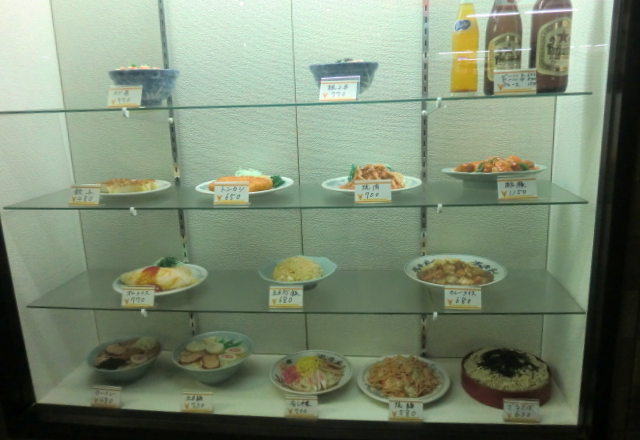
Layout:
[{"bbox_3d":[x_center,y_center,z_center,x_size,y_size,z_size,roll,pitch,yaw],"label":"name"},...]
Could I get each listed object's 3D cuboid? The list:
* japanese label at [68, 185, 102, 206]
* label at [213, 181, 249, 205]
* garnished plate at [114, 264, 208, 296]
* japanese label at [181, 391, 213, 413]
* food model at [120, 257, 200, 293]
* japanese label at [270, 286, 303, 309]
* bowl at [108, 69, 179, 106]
[{"bbox_3d":[-0.509,-0.053,1.041,0.069,0.047,0.006,-1,-8,7],"label":"japanese label"},{"bbox_3d":[-0.182,-0.055,0.996,0.075,0.048,0.006,-1,-8,7],"label":"label"},{"bbox_3d":[-0.370,0.139,1.138,0.222,0.062,0.215,-2,13,0],"label":"garnished plate"},{"bbox_3d":[-0.273,0.409,1.079,0.071,0.045,0.010,-1,-8,6],"label":"japanese label"},{"bbox_3d":[-0.384,0.129,1.153,0.183,0.062,0.144,0,13,7],"label":"food model"},{"bbox_3d":[-0.070,0.165,1.017,0.072,0.045,0.010,0,-1,7],"label":"japanese label"},{"bbox_3d":[-0.388,-0.293,1.066,0.150,0.078,0.150,-2,13,0],"label":"bowl"}]

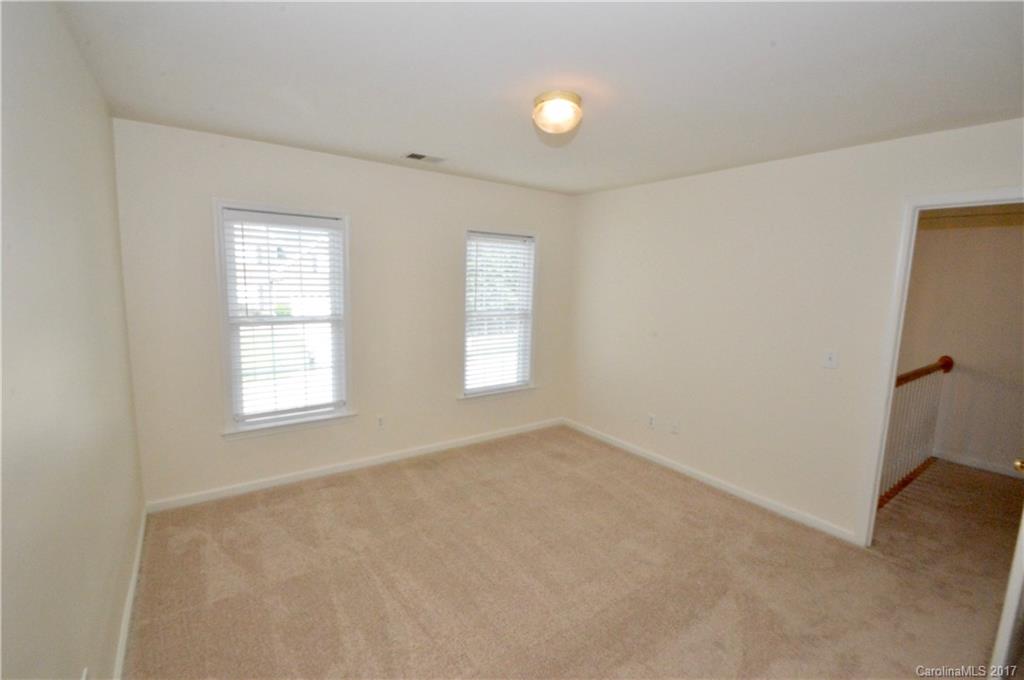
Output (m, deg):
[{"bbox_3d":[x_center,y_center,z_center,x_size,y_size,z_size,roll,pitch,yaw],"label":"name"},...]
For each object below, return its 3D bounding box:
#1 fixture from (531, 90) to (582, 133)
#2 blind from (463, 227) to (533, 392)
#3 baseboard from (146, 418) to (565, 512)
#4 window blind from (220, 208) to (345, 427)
[{"bbox_3d":[0.225,-1.109,2.090,0.230,0.115,0.230,2,7,0],"label":"fixture"},{"bbox_3d":[-0.119,-0.254,4.133,0.760,1.500,0.055,-4,9,-36],"label":"blind"},{"bbox_3d":[-0.888,1.005,3.804,3.620,0.080,0.018,-4,9,-36],"label":"baseboard"},{"bbox_3d":[-1.624,-0.141,3.126,0.795,1.515,0.100,-4,9,-36],"label":"window blind"}]

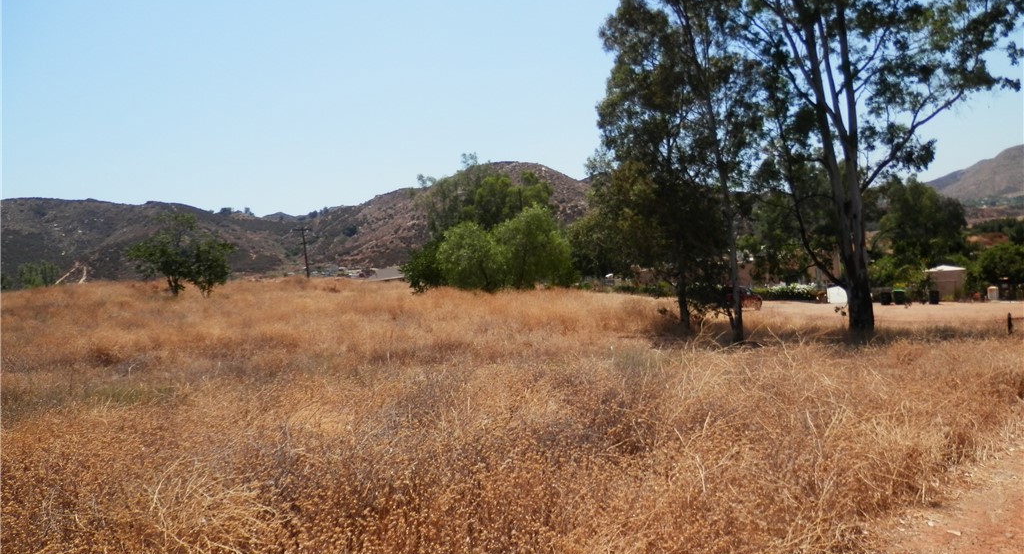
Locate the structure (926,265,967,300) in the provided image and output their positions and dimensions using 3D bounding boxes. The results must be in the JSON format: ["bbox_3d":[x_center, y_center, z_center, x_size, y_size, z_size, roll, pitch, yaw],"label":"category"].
[{"bbox_3d":[35.840,0.540,61.000,3.400,2.900,3.200,0,0,17],"label":"structure"}]

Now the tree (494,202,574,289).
[{"bbox_3d":[1.600,-2.190,55.000,6.000,6.500,5.600,0,0,0],"label":"tree"}]

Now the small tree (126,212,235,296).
[{"bbox_3d":[-18.830,-1.250,42.000,6.100,4.900,5.000,0,0,0],"label":"small tree"}]

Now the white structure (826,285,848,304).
[{"bbox_3d":[25.170,1.370,57.000,1.850,1.400,1.500,0,0,17],"label":"white structure"}]

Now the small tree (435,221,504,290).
[{"bbox_3d":[-3.050,-1.400,53.000,5.000,5.100,4.700,0,0,0],"label":"small tree"}]

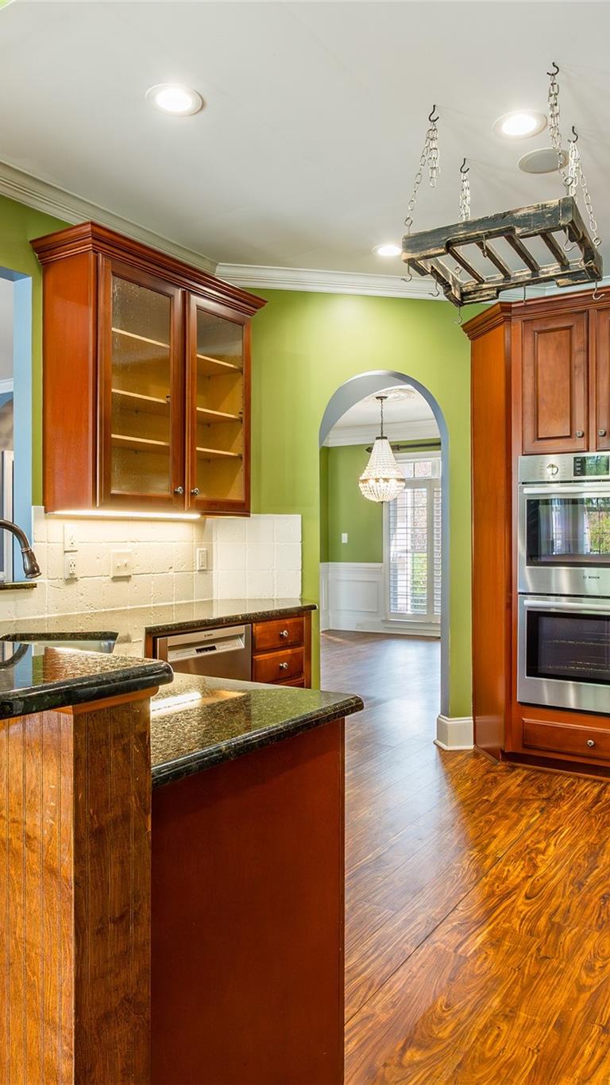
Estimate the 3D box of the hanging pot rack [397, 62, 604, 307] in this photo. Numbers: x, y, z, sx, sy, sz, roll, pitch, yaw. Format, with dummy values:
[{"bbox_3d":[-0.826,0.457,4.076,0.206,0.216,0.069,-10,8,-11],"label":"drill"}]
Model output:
[{"bbox_3d":[0.735,-1.251,2.622,0.560,0.575,0.580,0,1,32],"label":"hanging pot rack"}]

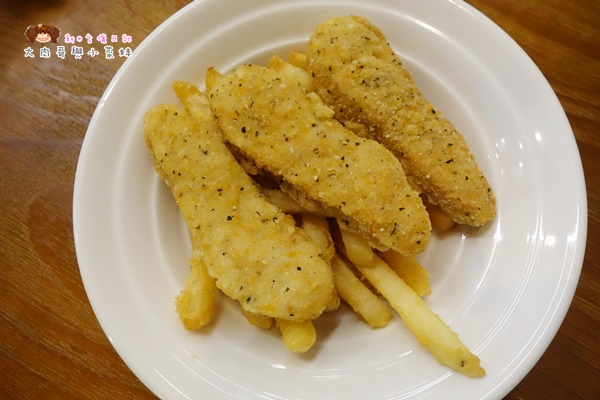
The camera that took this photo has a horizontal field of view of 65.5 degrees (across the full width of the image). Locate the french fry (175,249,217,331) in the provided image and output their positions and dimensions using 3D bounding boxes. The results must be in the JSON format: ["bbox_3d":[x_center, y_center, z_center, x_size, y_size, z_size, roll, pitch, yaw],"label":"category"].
[{"bbox_3d":[-0.041,0.030,0.200,0.015,0.013,0.050,6,76,3],"label":"french fry"}]

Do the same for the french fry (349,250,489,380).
[{"bbox_3d":[0.046,0.043,0.186,0.013,0.011,0.072,-44,79,-9],"label":"french fry"}]

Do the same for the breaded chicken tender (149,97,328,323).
[{"bbox_3d":[-0.030,0.004,0.189,0.042,0.023,0.111,-39,78,-8],"label":"breaded chicken tender"}]

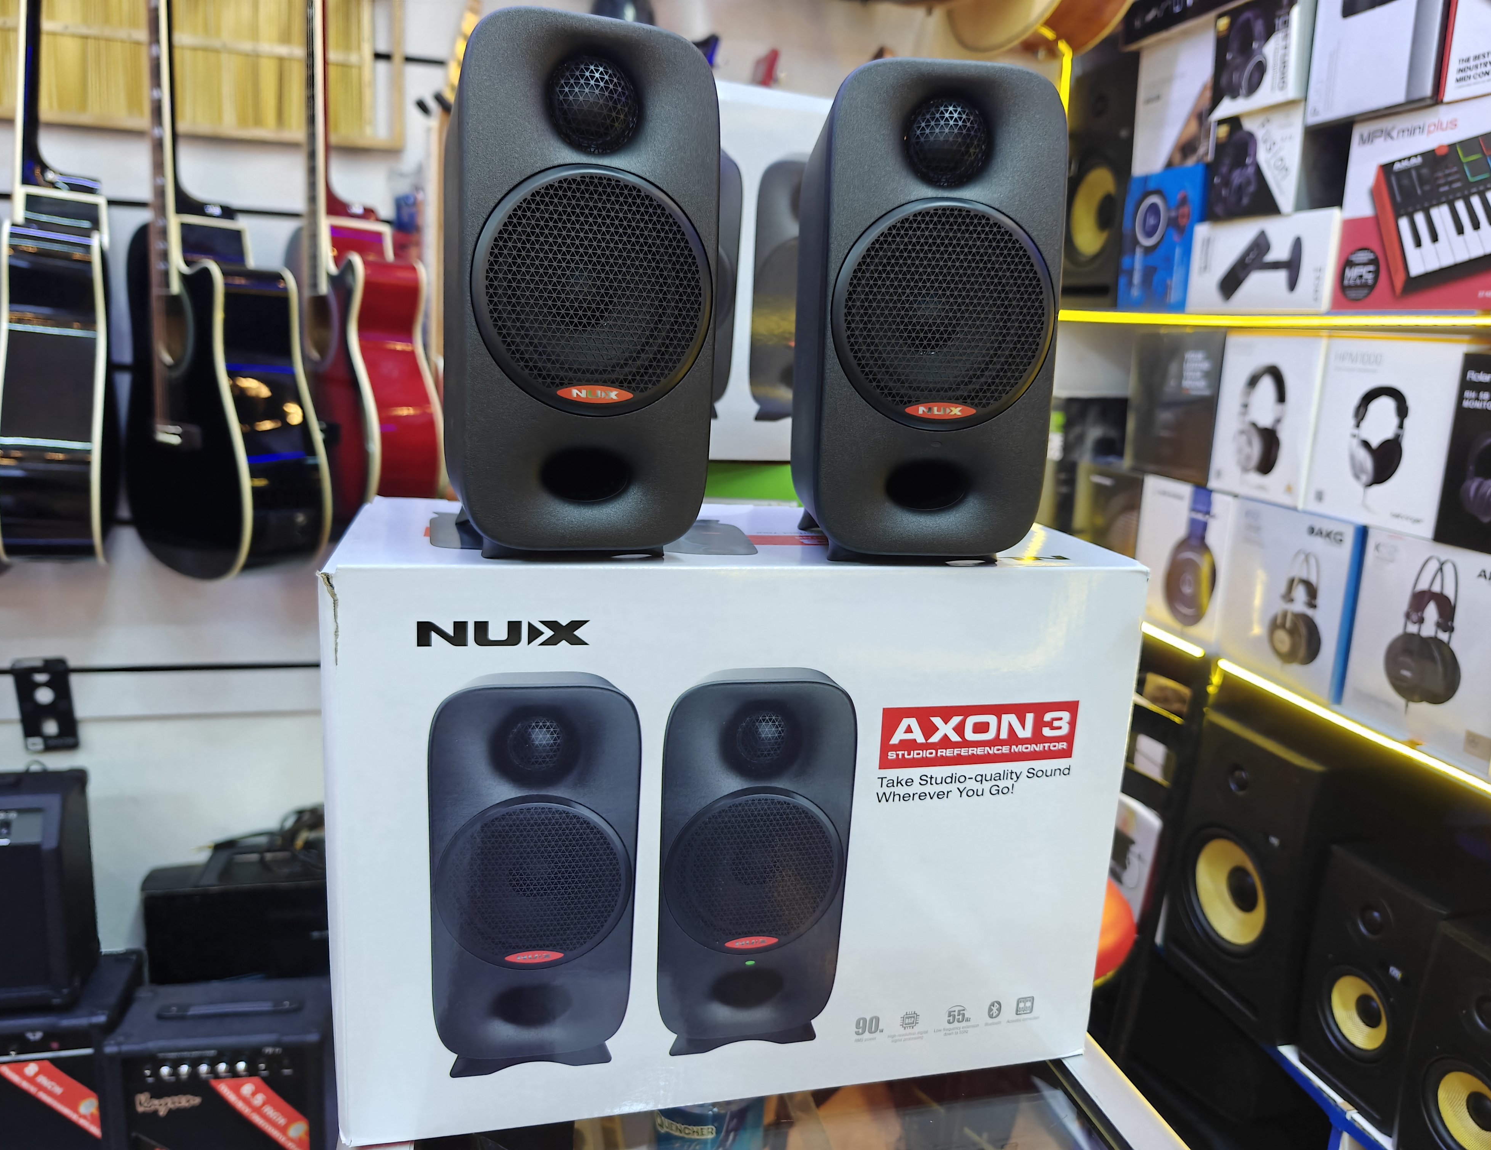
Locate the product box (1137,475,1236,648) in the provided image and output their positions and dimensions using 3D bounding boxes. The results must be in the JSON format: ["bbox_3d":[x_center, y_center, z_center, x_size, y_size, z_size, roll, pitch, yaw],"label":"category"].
[{"bbox_3d":[0.713,-0.025,1.636,0.105,0.226,0.213,-1,13,-15],"label":"product box"}]

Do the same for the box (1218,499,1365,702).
[{"bbox_3d":[0.766,0.024,1.432,0.105,0.225,0.222,-1,13,-15],"label":"box"}]

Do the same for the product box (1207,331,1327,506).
[{"bbox_3d":[0.753,-0.215,1.462,0.100,0.224,0.185,-1,13,-15],"label":"product box"}]

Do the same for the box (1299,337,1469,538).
[{"bbox_3d":[0.802,-0.169,1.278,0.100,0.222,0.203,-1,13,-15],"label":"box"}]

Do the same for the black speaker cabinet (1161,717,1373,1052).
[{"bbox_3d":[0.831,0.403,1.511,0.310,0.390,0.255,-1,13,-15],"label":"black speaker cabinet"}]

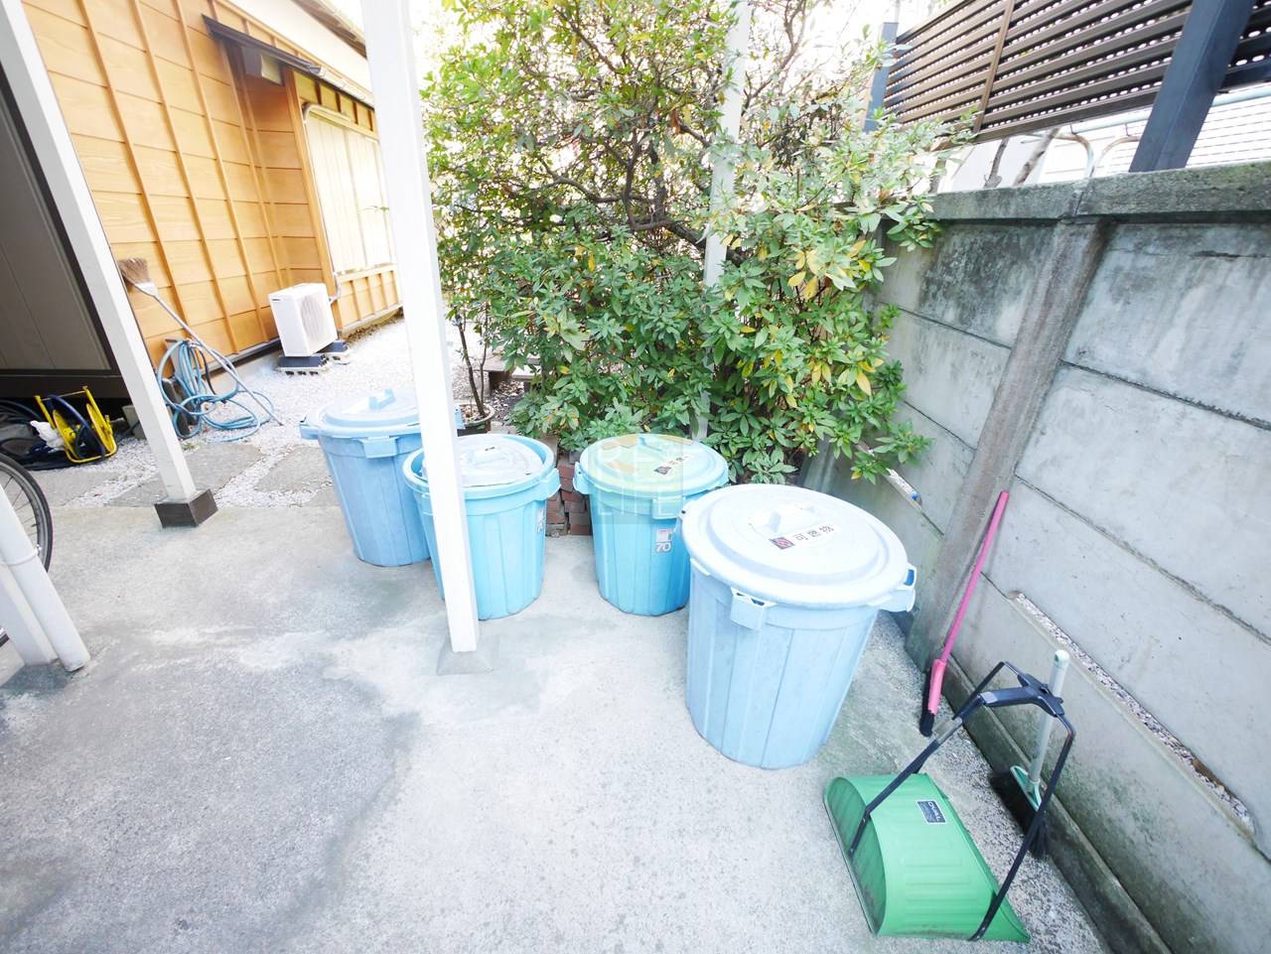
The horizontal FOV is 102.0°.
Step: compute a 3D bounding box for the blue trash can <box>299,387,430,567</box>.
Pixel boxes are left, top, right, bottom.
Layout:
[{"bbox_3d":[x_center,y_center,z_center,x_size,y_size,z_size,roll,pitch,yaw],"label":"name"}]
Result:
[{"bbox_3d":[-1.023,-0.029,2.208,0.590,0.680,0.590,-4,26,-14],"label":"blue trash can"}]

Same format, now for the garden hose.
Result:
[{"bbox_3d":[-2.954,-0.684,3.651,0.580,0.490,1.160,-8,27,-21],"label":"garden hose"}]

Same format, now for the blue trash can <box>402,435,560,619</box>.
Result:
[{"bbox_3d":[-0.550,0.177,1.943,0.555,0.570,0.555,7,25,9],"label":"blue trash can"}]

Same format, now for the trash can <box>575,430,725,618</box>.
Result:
[{"bbox_3d":[0.054,0.160,1.919,0.540,0.590,0.540,-1,25,-8],"label":"trash can"}]

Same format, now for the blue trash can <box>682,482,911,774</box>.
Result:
[{"bbox_3d":[0.376,0.387,1.399,0.570,0.650,0.570,2,25,-1],"label":"blue trash can"}]

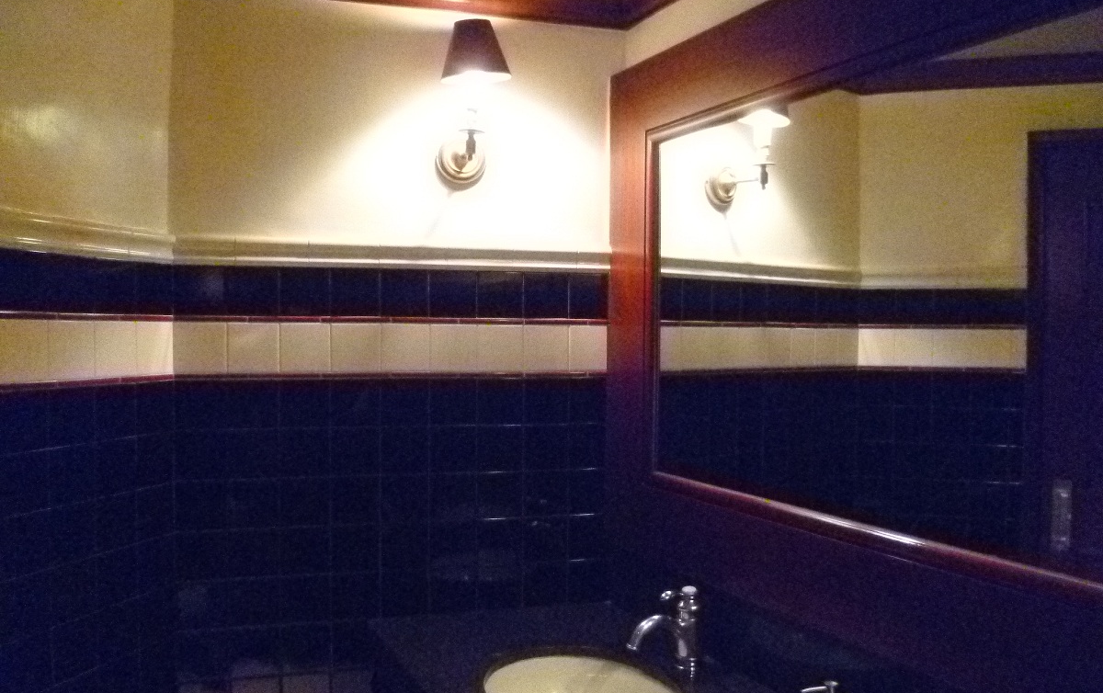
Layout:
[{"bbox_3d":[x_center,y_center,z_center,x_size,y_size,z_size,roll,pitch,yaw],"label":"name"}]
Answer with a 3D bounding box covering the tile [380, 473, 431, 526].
[{"bbox_3d":[-0.336,0.348,2.045,0.108,0.108,0.009,0,1,-12],"label":"tile"}]

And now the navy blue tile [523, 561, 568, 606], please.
[{"bbox_3d":[-0.015,0.567,2.119,0.108,0.108,0.009,0,1,-12],"label":"navy blue tile"}]

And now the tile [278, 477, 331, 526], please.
[{"bbox_3d":[-0.552,0.350,2.008,0.107,0.107,0.009,0,1,-12],"label":"tile"}]

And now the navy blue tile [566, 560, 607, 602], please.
[{"bbox_3d":[0.089,0.569,2.151,0.100,0.107,0.009,0,1,-12],"label":"navy blue tile"}]

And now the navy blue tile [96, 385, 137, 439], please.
[{"bbox_3d":[-0.870,0.131,1.778,0.009,0.107,0.108,0,1,18],"label":"navy blue tile"}]

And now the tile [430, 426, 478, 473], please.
[{"bbox_3d":[-0.229,0.238,2.068,0.108,0.108,0.010,0,1,-13],"label":"tile"}]

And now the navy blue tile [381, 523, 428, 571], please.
[{"bbox_3d":[-0.336,0.458,2.047,0.108,0.108,0.009,0,1,-12],"label":"navy blue tile"}]

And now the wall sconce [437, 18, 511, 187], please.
[{"bbox_3d":[-0.171,-0.534,1.954,0.152,0.328,0.220,0,1,-13],"label":"wall sconce"}]

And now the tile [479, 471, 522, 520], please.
[{"bbox_3d":[-0.120,0.347,2.082,0.108,0.108,0.009,0,1,-12],"label":"tile"}]

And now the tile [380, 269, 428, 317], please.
[{"bbox_3d":[-0.335,-0.121,2.040,0.108,0.108,0.010,0,1,-13],"label":"tile"}]

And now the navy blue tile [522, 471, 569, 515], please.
[{"bbox_3d":[-0.014,0.348,2.115,0.108,0.108,0.009,0,1,-12],"label":"navy blue tile"}]

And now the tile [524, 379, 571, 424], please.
[{"bbox_3d":[-0.014,0.129,2.115,0.108,0.108,0.010,0,1,-13],"label":"tile"}]

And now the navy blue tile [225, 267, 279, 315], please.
[{"bbox_3d":[-0.654,-0.120,1.964,0.108,0.105,0.009,0,1,-12],"label":"navy blue tile"}]

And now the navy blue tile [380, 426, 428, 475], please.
[{"bbox_3d":[-0.334,0.237,2.036,0.108,0.108,0.009,0,1,-12],"label":"navy blue tile"}]

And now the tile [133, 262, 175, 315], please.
[{"bbox_3d":[-0.836,-0.120,1.877,0.009,0.105,0.105,0,1,18],"label":"tile"}]

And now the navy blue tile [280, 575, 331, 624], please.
[{"bbox_3d":[-0.553,0.570,2.013,0.107,0.107,0.009,0,1,-12],"label":"navy blue tile"}]

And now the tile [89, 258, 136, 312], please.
[{"bbox_3d":[-0.870,-0.118,1.774,0.009,0.105,0.108,0,1,18],"label":"tile"}]

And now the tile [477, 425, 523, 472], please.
[{"bbox_3d":[-0.121,0.238,2.090,0.108,0.108,0.009,0,1,-12],"label":"tile"}]

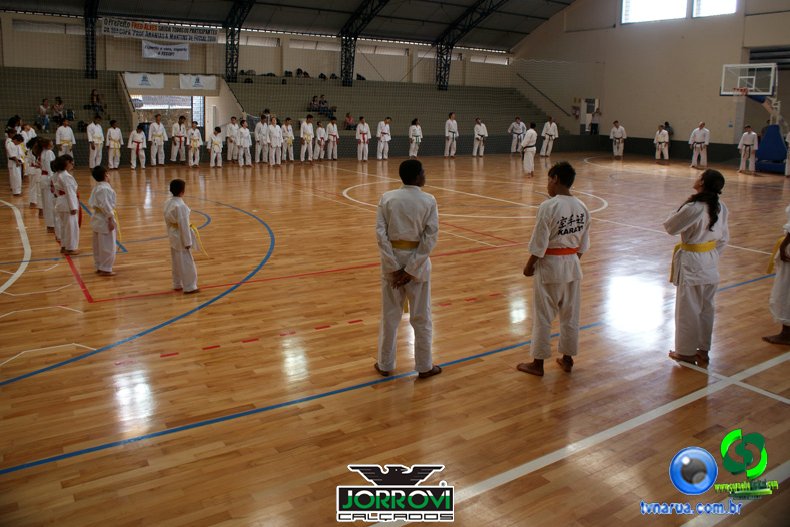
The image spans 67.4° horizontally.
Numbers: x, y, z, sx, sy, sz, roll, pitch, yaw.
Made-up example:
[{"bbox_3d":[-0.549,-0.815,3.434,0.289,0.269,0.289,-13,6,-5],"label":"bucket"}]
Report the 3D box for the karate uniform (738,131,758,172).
[{"bbox_3d":[13.386,-4.216,22.440,0.600,1.529,0.330,14,19,40],"label":"karate uniform"}]

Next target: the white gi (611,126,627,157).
[{"bbox_3d":[10.475,-5.718,27.742,0.700,1.492,0.360,8,16,24],"label":"white gi"}]

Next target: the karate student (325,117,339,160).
[{"bbox_3d":[-2.391,-4.858,23.030,0.500,1.637,0.310,-8,17,-32],"label":"karate student"}]

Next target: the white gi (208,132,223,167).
[{"bbox_3d":[-5.788,-3.757,19.176,0.460,1.277,0.280,-6,16,-27],"label":"white gi"}]

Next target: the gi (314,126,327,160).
[{"bbox_3d":[-2.919,-4.799,23.216,0.460,1.490,0.340,-8,17,-33],"label":"gi"}]

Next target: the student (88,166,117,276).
[{"bbox_3d":[-3.467,-0.504,6.983,0.280,1.277,0.370,-12,20,-42],"label":"student"}]

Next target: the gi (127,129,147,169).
[{"bbox_3d":[-8.084,-3.559,18.605,0.520,1.174,0.300,-7,16,-28],"label":"gi"}]

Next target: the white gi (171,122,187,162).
[{"bbox_3d":[-7.418,-4.147,20.288,0.530,1.309,0.300,-7,17,-29],"label":"white gi"}]

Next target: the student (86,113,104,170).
[{"bbox_3d":[-9.447,-3.832,18.692,0.550,1.680,0.360,-12,19,-41],"label":"student"}]

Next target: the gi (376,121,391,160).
[{"bbox_3d":[-0.440,-4.810,23.203,0.520,1.497,0.320,-4,15,-19],"label":"gi"}]

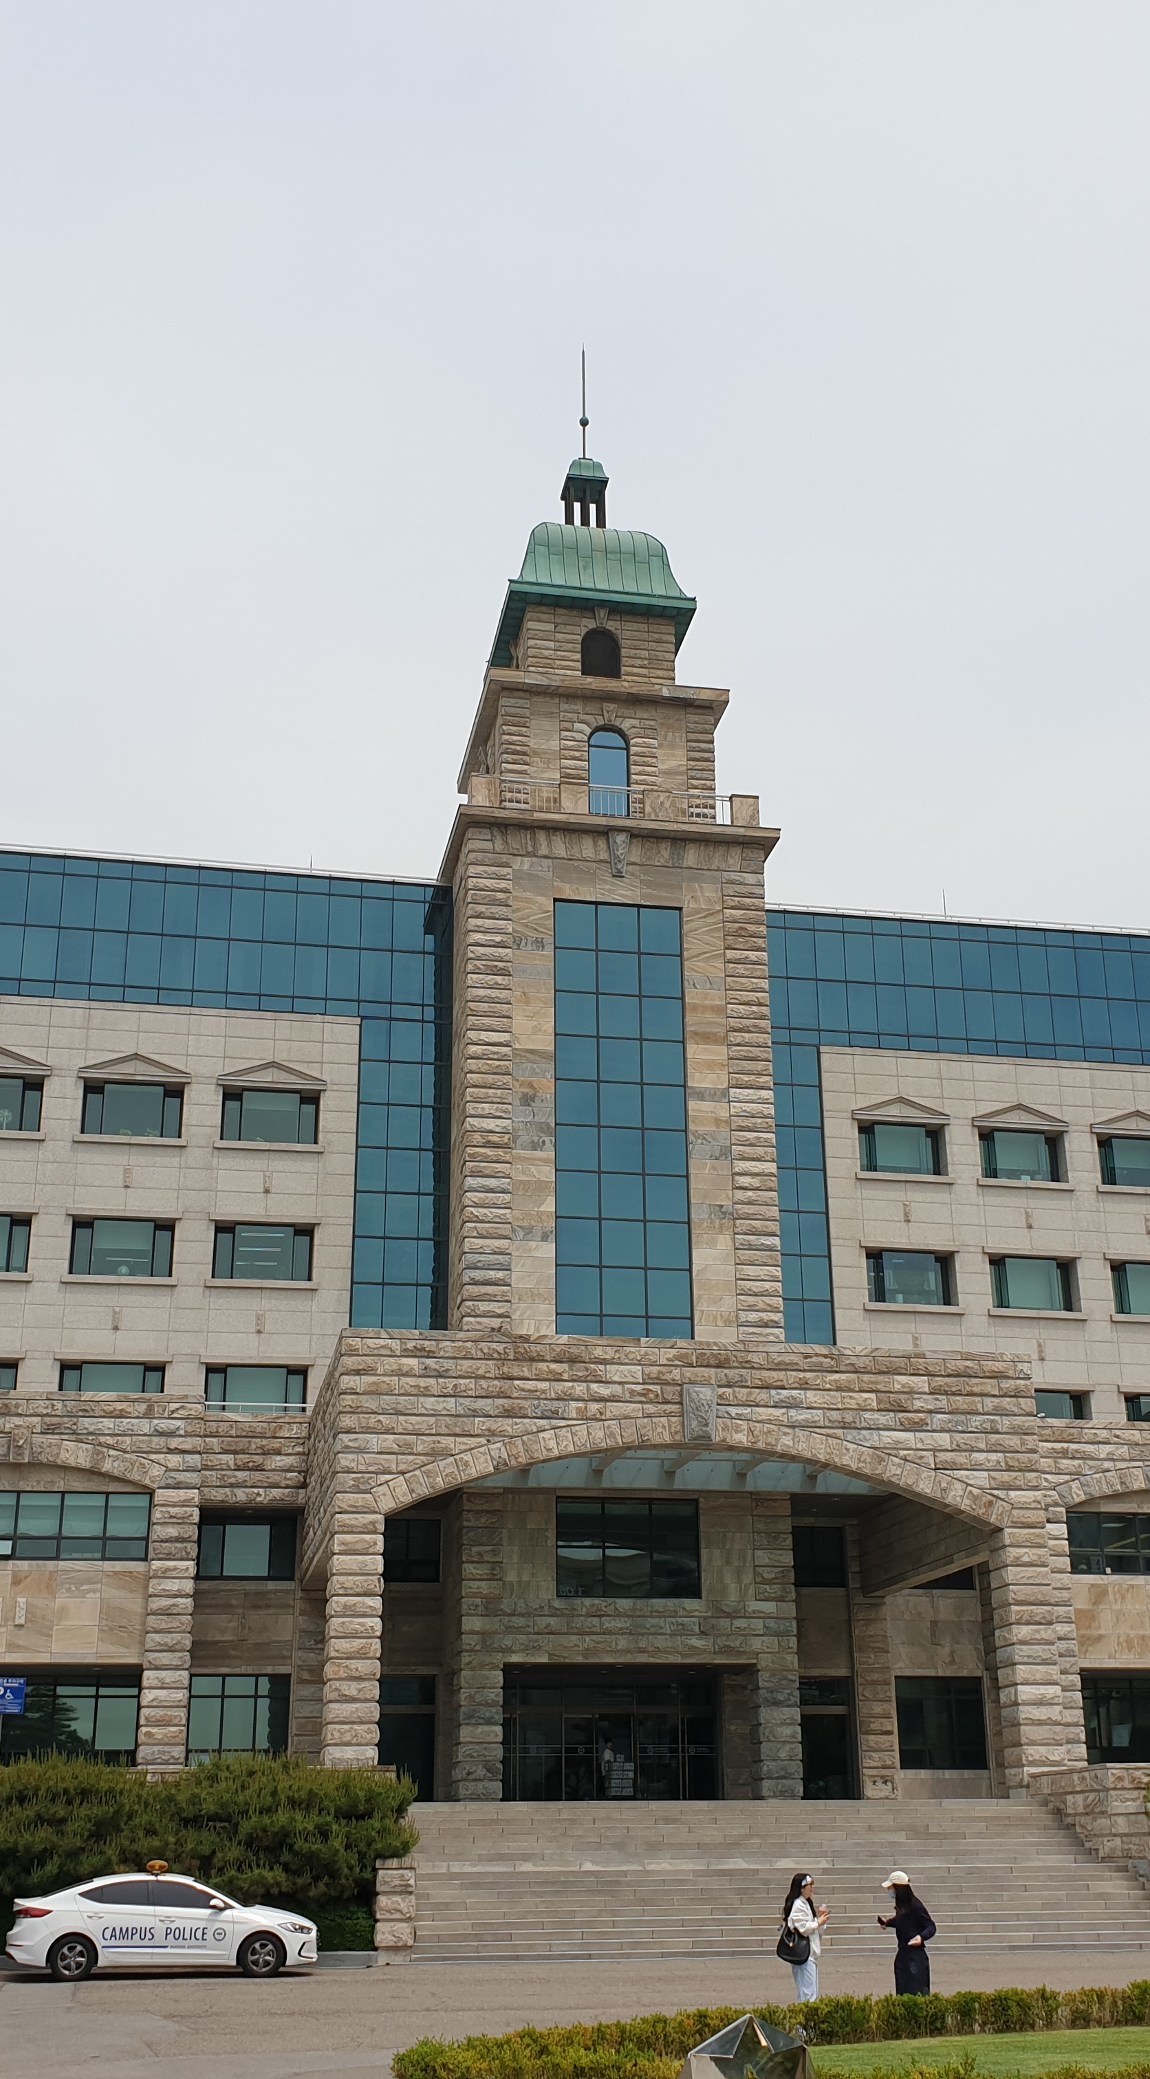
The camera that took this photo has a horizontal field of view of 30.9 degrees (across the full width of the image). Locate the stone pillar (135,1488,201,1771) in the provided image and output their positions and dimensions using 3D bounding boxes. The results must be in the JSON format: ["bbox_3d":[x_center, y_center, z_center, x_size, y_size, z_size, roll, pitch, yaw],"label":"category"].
[{"bbox_3d":[-9.258,13.729,47.649,1.060,6.500,1.000,3,-21,-11],"label":"stone pillar"}]

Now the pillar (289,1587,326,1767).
[{"bbox_3d":[-6.175,15.691,50.017,0.940,4.700,0.750,3,-21,-10],"label":"pillar"}]

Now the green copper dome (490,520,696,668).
[{"bbox_3d":[0.289,-13.121,61.903,5.400,3.550,5.400,3,-20,-11],"label":"green copper dome"}]

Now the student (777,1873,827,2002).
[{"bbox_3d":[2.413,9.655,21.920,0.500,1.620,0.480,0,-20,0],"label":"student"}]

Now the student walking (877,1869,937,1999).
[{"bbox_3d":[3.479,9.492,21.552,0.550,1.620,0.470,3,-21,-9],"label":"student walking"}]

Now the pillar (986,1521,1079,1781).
[{"bbox_3d":[9.367,12.735,43.159,1.000,5.200,0.980,3,-20,-11],"label":"pillar"}]

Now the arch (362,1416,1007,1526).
[{"bbox_3d":[2.487,9.245,44.277,13.950,2.200,0.800,3,-21,-11],"label":"arch"}]

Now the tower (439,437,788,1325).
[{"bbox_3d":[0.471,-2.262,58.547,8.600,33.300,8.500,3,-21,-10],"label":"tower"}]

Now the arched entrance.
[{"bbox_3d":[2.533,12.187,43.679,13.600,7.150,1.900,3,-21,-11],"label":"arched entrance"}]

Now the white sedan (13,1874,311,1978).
[{"bbox_3d":[-6.184,13.240,31.287,4.570,1.470,1.800,3,-21,-10],"label":"white sedan"}]

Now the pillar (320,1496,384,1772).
[{"bbox_3d":[-4.318,11.725,40.690,1.000,5.130,0.980,3,-20,-11],"label":"pillar"}]

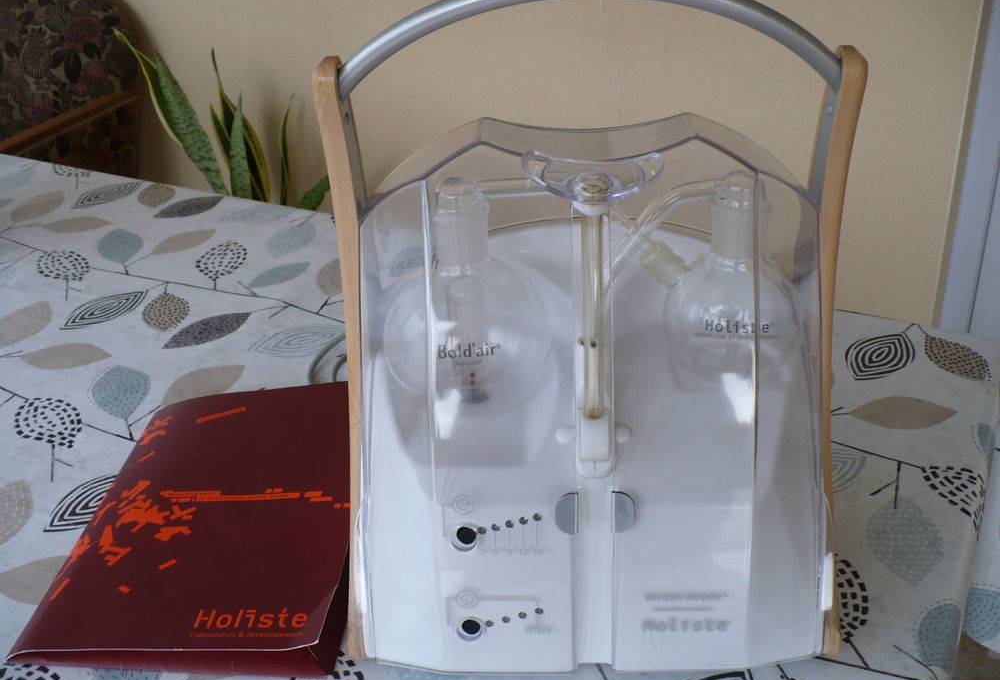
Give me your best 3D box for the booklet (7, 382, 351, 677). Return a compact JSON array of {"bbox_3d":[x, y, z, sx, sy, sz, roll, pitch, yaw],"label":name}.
[{"bbox_3d":[-0.209,0.129,0.832,0.224,0.027,0.308,0,30,5],"label":"booklet"}]

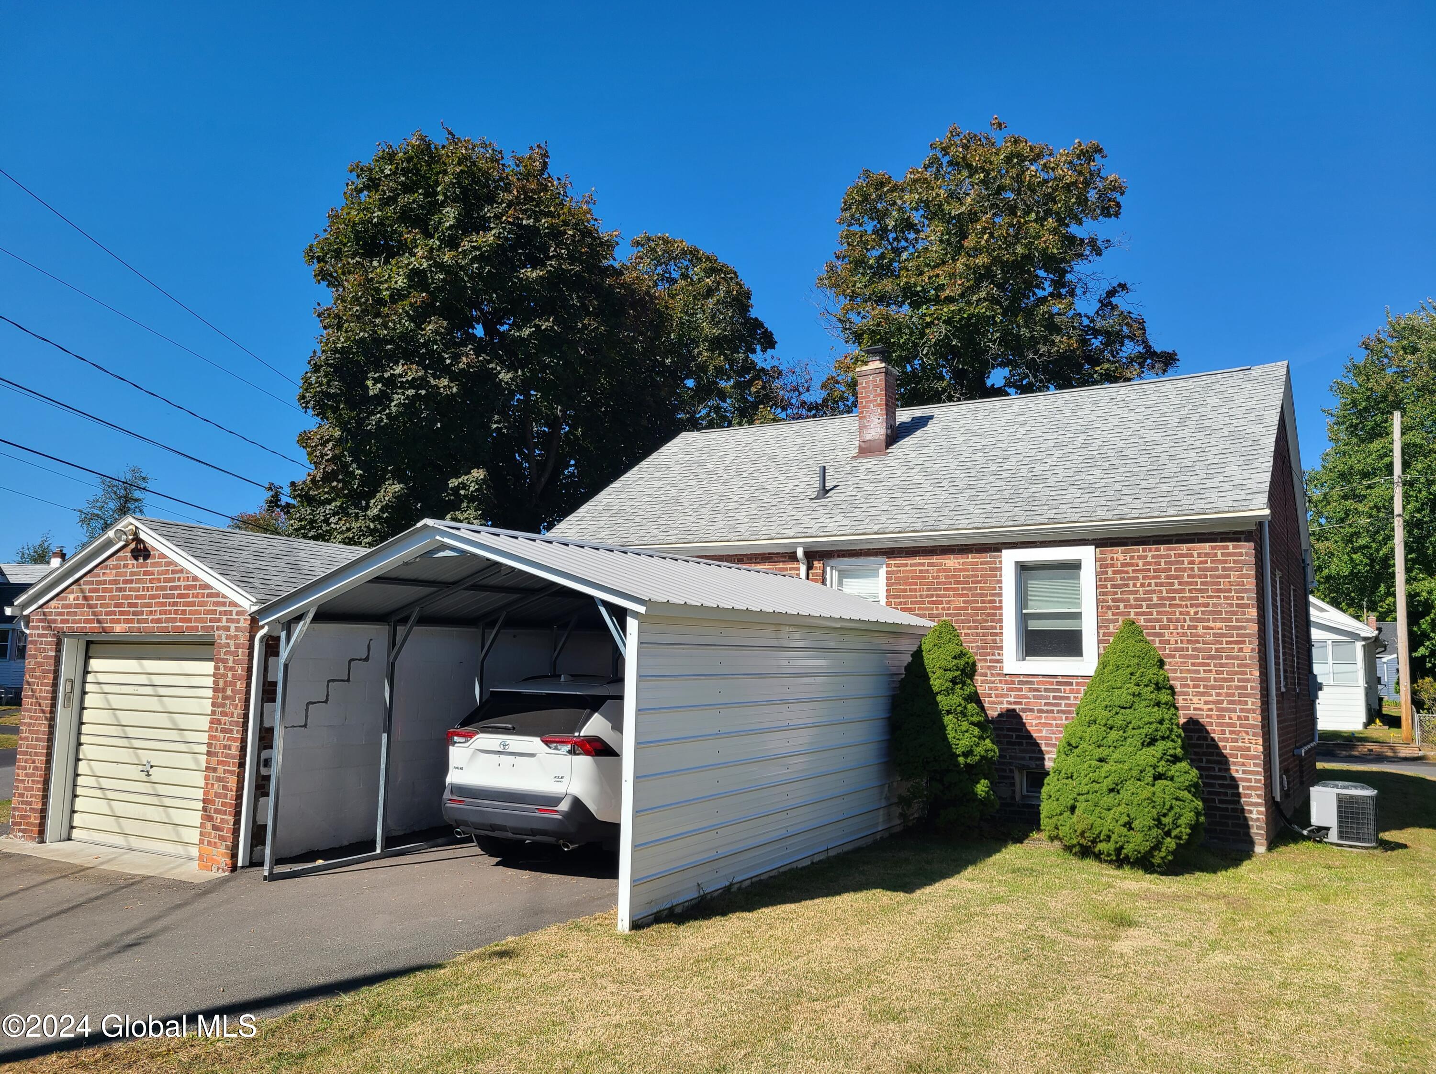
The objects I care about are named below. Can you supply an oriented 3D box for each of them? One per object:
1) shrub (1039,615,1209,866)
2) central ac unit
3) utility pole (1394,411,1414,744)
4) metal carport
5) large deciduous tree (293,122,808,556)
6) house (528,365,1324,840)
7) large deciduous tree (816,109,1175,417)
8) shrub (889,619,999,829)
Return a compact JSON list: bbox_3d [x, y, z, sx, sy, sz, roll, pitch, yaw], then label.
[{"bbox_3d":[3.921,1.940,10.457,1.588,2.277,1.588,-3,-7,32],"label":"shrub"},{"bbox_3d":[6.536,2.847,11.303,0.610,0.630,0.610,-3,-7,32],"label":"central ac unit"},{"bbox_3d":[17.047,0.900,26.960,0.280,8.269,0.280,1,-6,0],"label":"utility pole"},{"bbox_3d":[-0.634,1.644,10.798,4.000,2.904,6.411,-3,-7,29],"label":"metal carport"},{"bbox_3d":[-3.960,-2.906,27.359,12.806,15.447,10.500,1,-6,0],"label":"large deciduous tree"},{"bbox_3d":[3.551,0.803,17.069,9.966,6.015,8.374,-3,-7,32],"label":"house"},{"bbox_3d":[7.839,-3.294,29.446,9.740,17.007,9.740,1,-6,0],"label":"large deciduous tree"},{"bbox_3d":[2.410,2.011,11.443,1.190,2.267,1.190,-3,-7,32],"label":"shrub"}]

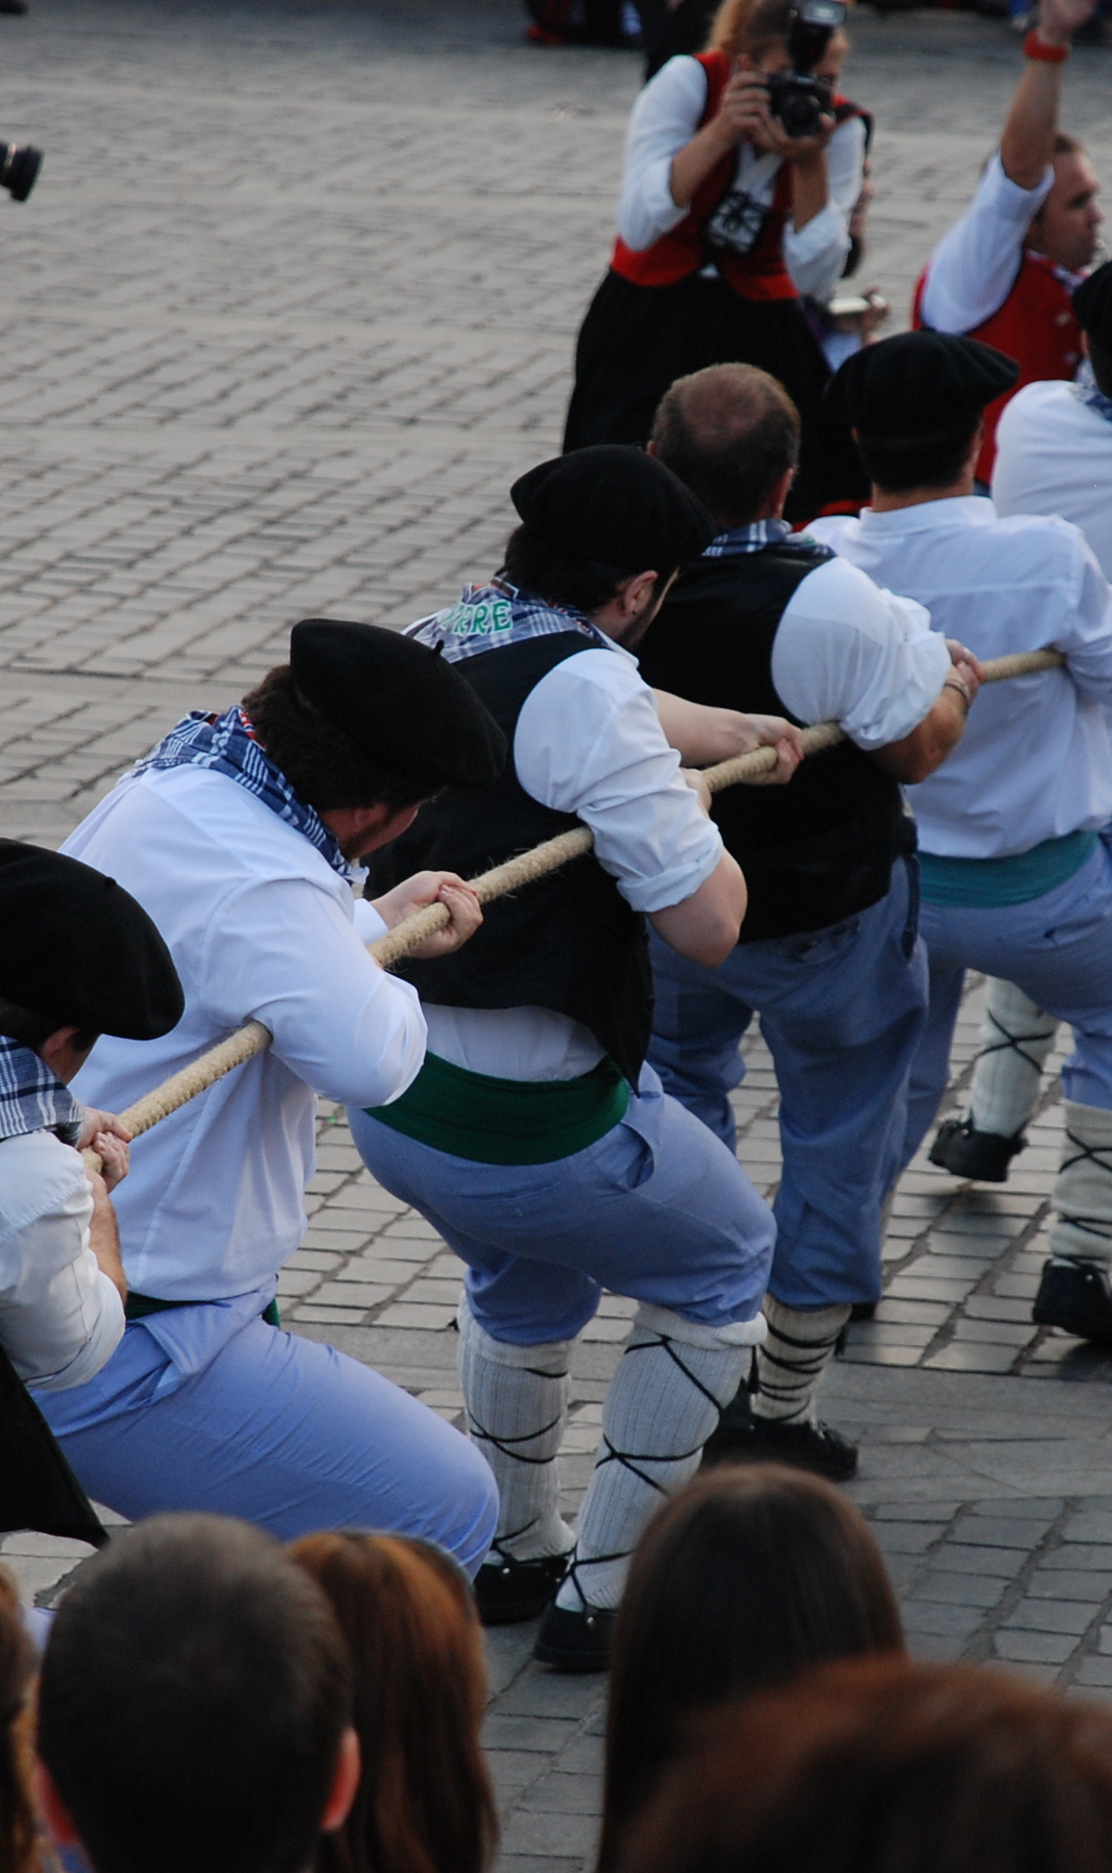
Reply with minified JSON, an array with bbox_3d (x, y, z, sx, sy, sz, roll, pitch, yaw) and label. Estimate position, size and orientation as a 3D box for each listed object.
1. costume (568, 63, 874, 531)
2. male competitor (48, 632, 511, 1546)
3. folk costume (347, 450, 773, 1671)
[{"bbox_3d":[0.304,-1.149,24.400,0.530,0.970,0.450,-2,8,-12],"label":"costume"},{"bbox_3d":[-0.319,0.353,15.100,0.520,1.390,0.650,6,10,38],"label":"male competitor"},{"bbox_3d":[0.021,0.096,16.600,0.520,1.490,0.580,5,9,32],"label":"folk costume"}]

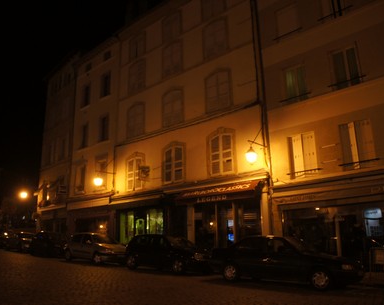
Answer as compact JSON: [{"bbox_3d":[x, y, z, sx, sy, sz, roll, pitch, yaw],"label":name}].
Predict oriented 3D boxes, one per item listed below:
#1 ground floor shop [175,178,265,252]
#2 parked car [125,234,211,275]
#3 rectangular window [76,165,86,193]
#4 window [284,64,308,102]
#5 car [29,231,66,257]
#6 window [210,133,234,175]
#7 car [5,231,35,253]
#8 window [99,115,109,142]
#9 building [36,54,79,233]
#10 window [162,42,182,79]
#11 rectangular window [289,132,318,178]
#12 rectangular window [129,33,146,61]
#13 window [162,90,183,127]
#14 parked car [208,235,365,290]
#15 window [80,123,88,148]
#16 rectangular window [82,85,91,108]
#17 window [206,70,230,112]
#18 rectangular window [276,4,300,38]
[{"bbox_3d":[1.155,3.354,16.616,5.168,3.590,1.000,-14,-19,39],"label":"ground floor shop"},{"bbox_3d":[-0.883,3.939,13.719,4.000,1.430,1.680,-12,-18,40],"label":"parked car"},{"bbox_3d":[-7.869,1.828,24.410,1.040,2.030,0.150,-14,-20,39],"label":"rectangular window"},{"bbox_3d":[4.561,-3.023,15.168,0.952,1.550,0.200,-14,-19,39],"label":"window"},{"bbox_3d":[-7.463,5.030,19.326,3.853,1.440,1.650,-10,-16,40],"label":"car"},{"bbox_3d":[1.486,0.074,17.128,1.387,1.931,0.200,-14,-19,39],"label":"window"},{"bbox_3d":[-10.726,5.851,22.849,4.050,1.440,1.700,-11,-17,39],"label":"car"},{"bbox_3d":[-6.067,-1.665,23.822,1.106,1.823,0.200,-13,-18,39],"label":"window"},{"bbox_3d":[-7.832,0.629,31.306,4.540,15.093,10.000,-13,-18,39],"label":"building"},{"bbox_3d":[-1.168,-5.422,20.287,1.520,1.910,0.150,-14,-20,39],"label":"window"},{"bbox_3d":[4.616,0.135,14.345,1.156,1.768,0.200,-14,-19,39],"label":"rectangular window"},{"bbox_3d":[-3.615,-6.965,22.877,1.520,1.620,0.150,-14,-20,39],"label":"rectangular window"},{"bbox_3d":[-1.076,-2.527,19.562,1.597,2.109,0.150,-13,-18,39],"label":"window"},{"bbox_3d":[2.689,3.237,10.499,4.380,1.400,1.700,-13,-18,39],"label":"parked car"},{"bbox_3d":[-7.869,-1.239,25.202,0.860,1.880,0.150,-14,-20,39],"label":"window"},{"bbox_3d":[-7.957,-4.292,26.107,1.080,1.591,0.200,-13,-18,39],"label":"rectangular window"},{"bbox_3d":[1.376,-3.216,18.033,1.564,2.067,0.200,-14,-19,39],"label":"window"},{"bbox_3d":[4.462,-6.084,16.007,1.115,1.346,0.200,-14,-19,39],"label":"rectangular window"}]

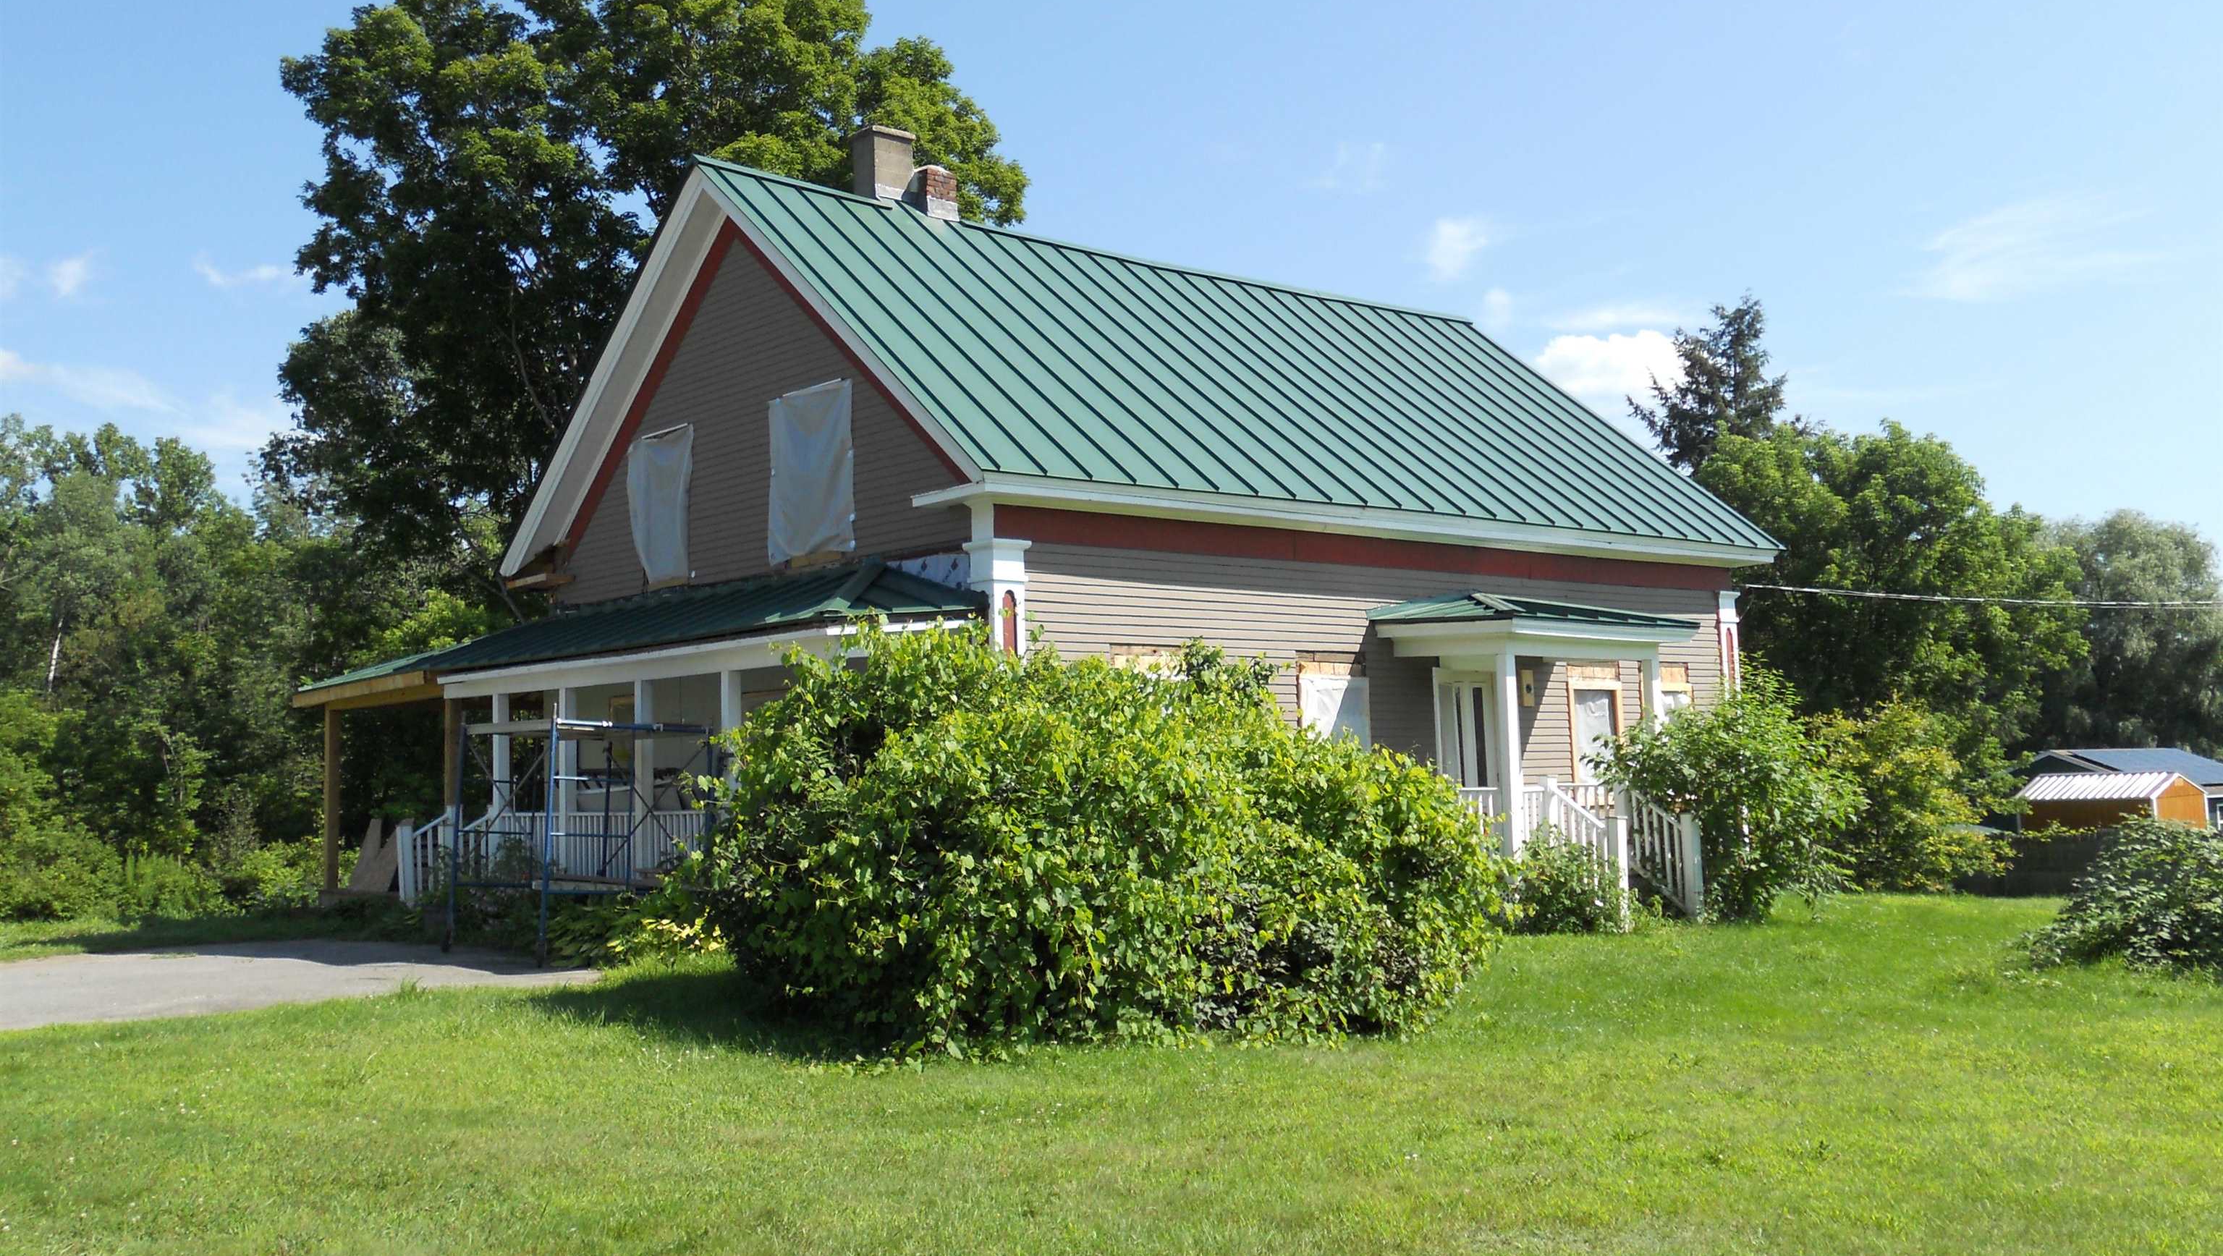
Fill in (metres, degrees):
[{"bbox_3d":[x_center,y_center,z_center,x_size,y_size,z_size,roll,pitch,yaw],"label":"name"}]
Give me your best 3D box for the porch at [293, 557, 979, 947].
[{"bbox_3d":[-5.951,1.410,23.449,2.457,3.777,12.240,2,-6,-43],"label":"porch"}]

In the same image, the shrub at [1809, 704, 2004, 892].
[{"bbox_3d":[11.818,2.471,30.500,2.850,2.797,2.700,-4,-5,21],"label":"shrub"}]

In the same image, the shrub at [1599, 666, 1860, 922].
[{"bbox_3d":[7.030,1.863,23.400,2.950,2.835,2.600,-3,-5,17],"label":"shrub"}]

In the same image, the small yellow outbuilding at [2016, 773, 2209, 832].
[{"bbox_3d":[25.400,5.083,52.168,2.500,2.600,3.700,1,-5,-34],"label":"small yellow outbuilding"}]

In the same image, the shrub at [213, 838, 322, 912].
[{"bbox_3d":[-11.306,3.288,27.500,1.500,0.970,1.300,0,-5,-22],"label":"shrub"}]

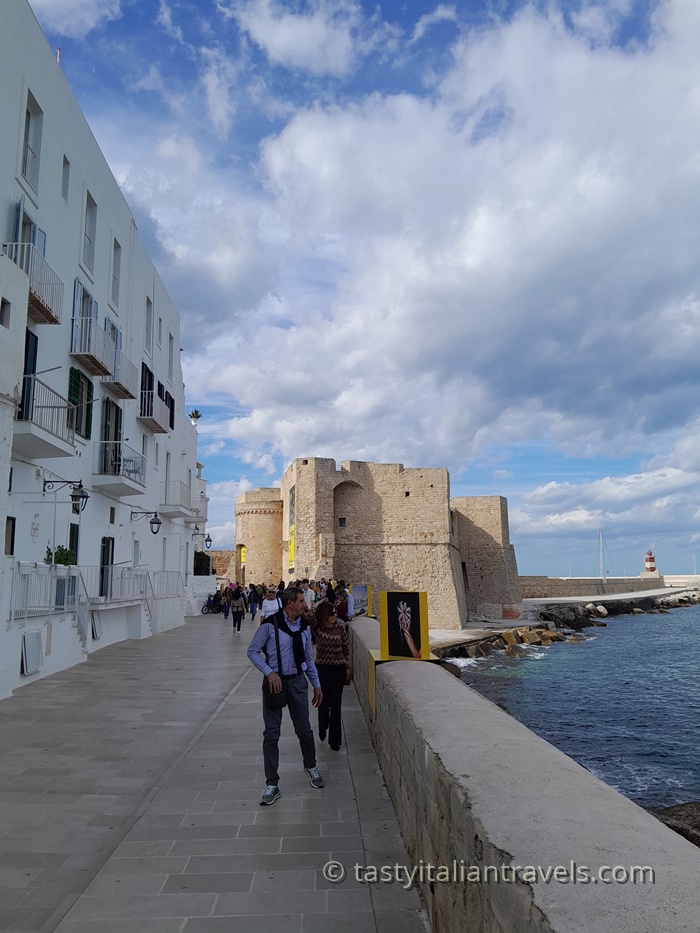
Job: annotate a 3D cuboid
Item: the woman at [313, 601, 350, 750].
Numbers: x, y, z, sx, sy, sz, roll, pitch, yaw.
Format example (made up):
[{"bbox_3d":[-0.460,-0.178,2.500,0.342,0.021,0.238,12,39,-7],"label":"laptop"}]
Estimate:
[{"bbox_3d":[-0.251,2.357,8.015,0.500,1.600,0.460,1,-9,-6],"label":"woman"}]

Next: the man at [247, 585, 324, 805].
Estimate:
[{"bbox_3d":[-0.576,1.991,6.316,0.660,1.790,0.560,1,-9,-10],"label":"man"}]

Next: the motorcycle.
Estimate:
[{"bbox_3d":[-7.544,7.854,40.082,1.950,1.140,0.750,8,-12,-40],"label":"motorcycle"}]

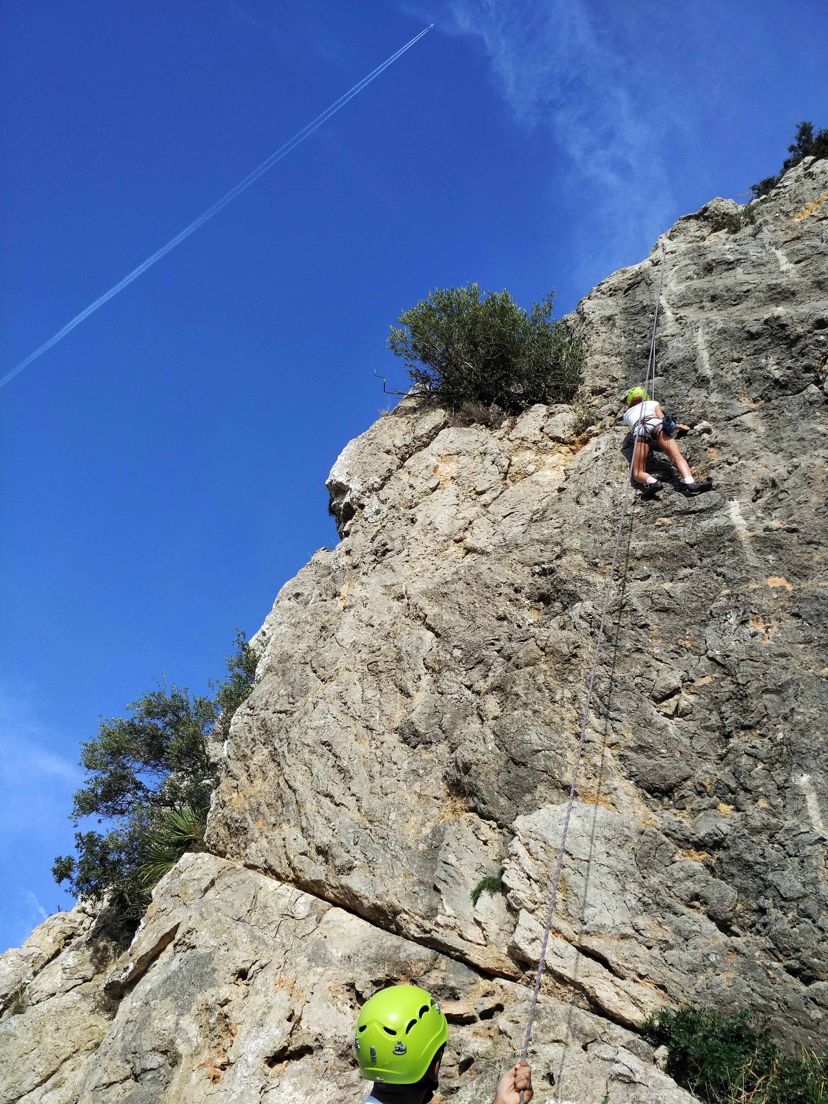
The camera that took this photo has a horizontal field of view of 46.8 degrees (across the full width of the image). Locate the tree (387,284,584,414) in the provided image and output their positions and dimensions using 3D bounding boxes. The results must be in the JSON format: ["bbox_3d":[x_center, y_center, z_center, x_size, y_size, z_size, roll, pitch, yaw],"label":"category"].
[{"bbox_3d":[0.773,-2.208,10.400,2.150,1.500,1.700,-2,-30,3],"label":"tree"}]

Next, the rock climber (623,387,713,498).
[{"bbox_3d":[2.496,-1.080,9.400,0.900,1.450,0.750,-6,-30,10],"label":"rock climber"}]

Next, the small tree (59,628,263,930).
[{"bbox_3d":[-1.951,1.734,7.300,1.600,2.200,1.500,7,-31,-12],"label":"small tree"}]

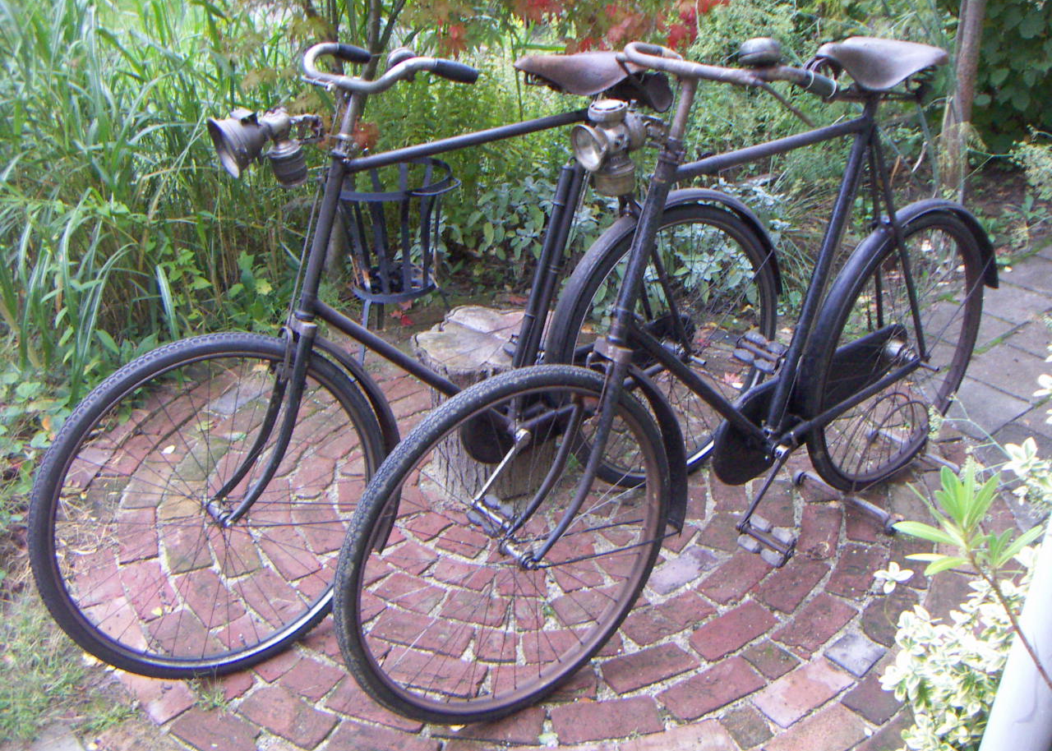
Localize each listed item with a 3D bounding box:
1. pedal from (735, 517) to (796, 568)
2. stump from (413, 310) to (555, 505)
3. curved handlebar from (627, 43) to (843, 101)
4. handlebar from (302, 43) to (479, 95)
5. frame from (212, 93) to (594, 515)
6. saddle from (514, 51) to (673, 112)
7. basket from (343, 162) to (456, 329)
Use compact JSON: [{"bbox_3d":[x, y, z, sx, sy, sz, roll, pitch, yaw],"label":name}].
[{"bbox_3d":[0.505,0.350,2.300,0.105,0.082,0.032,26,-5,45],"label":"pedal"},{"bbox_3d":[-0.109,0.066,2.896,0.370,0.410,0.380,0,25,0],"label":"stump"},{"bbox_3d":[0.352,-0.543,1.925,0.185,0.090,0.450,-18,30,-28],"label":"curved handlebar"},{"bbox_3d":[-0.263,-0.582,2.062,0.190,0.095,0.460,-17,25,-27],"label":"handlebar"},{"bbox_3d":[-0.169,-0.151,2.281,1.100,0.740,0.140,-19,26,-30],"label":"frame"},{"bbox_3d":[0.110,-0.620,2.321,0.300,0.125,0.200,-19,26,-30],"label":"saddle"},{"bbox_3d":[-0.441,-0.364,3.568,0.400,0.600,0.400,0,25,0],"label":"basket"}]

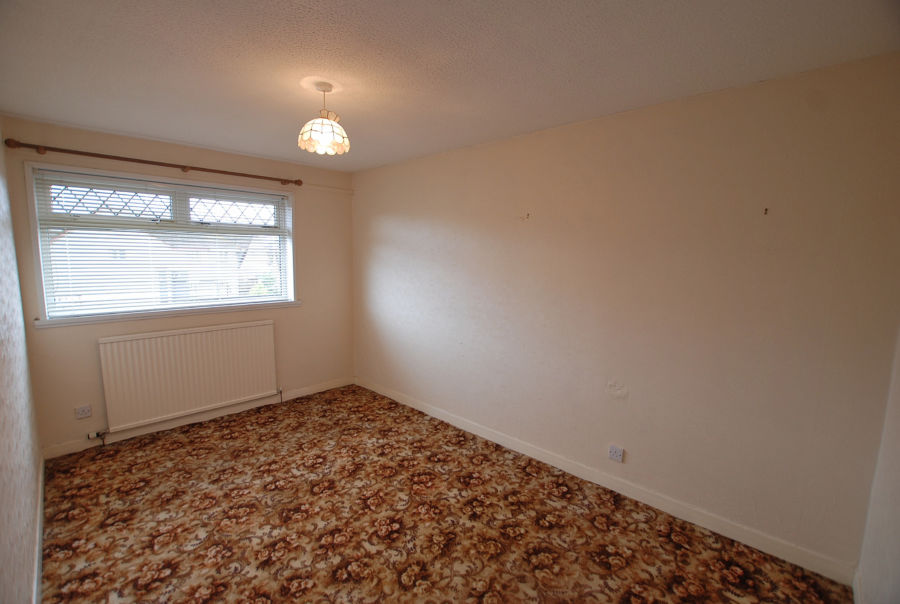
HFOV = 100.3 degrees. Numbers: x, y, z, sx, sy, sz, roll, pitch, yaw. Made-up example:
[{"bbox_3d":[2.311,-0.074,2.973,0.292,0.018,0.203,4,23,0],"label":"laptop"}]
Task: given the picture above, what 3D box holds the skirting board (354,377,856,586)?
[{"bbox_3d":[0.392,1.106,3.025,3.947,0.098,0.020,7,10,40],"label":"skirting board"}]

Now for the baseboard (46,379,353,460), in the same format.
[{"bbox_3d":[-2.000,1.002,3.492,2.440,0.098,0.020,-5,10,-41],"label":"baseboard"}]

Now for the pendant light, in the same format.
[{"bbox_3d":[-0.651,-0.957,1.956,0.260,0.320,0.260,-5,10,-41],"label":"pendant light"}]

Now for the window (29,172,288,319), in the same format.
[{"bbox_3d":[-2.213,-0.459,3.172,1.710,1.050,0.110,-5,10,-41],"label":"window"}]

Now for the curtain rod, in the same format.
[{"bbox_3d":[-2.128,-1.075,3.011,1.870,0.065,0.110,-5,10,-41],"label":"curtain rod"}]

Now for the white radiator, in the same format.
[{"bbox_3d":[-2.156,0.585,3.238,1.210,0.725,0.090,-5,10,-41],"label":"white radiator"}]

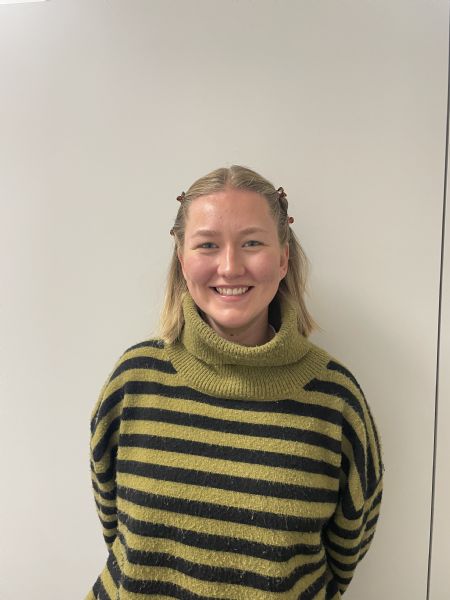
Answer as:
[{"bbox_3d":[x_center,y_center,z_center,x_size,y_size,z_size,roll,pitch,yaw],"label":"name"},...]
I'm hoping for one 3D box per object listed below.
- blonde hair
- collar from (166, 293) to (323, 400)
[{"bbox_3d":[0.022,-0.068,0.745,0.255,0.285,0.195,-2,3,3],"label":"blonde hair"},{"bbox_3d":[0.032,0.068,0.750,0.250,0.160,0.200,0,4,0],"label":"collar"}]

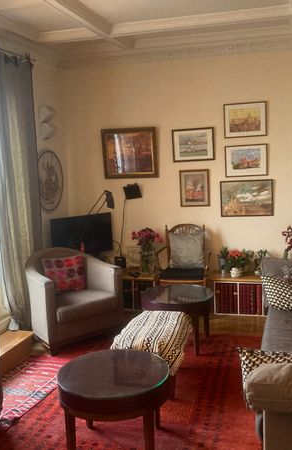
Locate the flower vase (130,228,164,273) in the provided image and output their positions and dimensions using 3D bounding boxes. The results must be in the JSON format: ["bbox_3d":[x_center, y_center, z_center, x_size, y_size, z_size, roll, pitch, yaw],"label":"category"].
[{"bbox_3d":[0.005,0.283,5.198,0.307,0.487,0.277,0,8,17],"label":"flower vase"}]

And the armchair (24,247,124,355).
[{"bbox_3d":[-0.730,0.643,4.534,0.752,0.762,0.703,-9,10,-38],"label":"armchair"}]

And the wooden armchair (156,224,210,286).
[{"bbox_3d":[0.389,0.456,4.848,0.540,0.910,0.570,-1,8,12],"label":"wooden armchair"}]

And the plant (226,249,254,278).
[{"bbox_3d":[0.957,0.389,4.915,0.257,0.277,0.218,0,8,17],"label":"plant"}]

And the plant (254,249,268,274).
[{"bbox_3d":[1.158,0.390,4.865,0.158,0.273,0.158,0,8,17],"label":"plant"}]

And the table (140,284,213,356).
[{"bbox_3d":[0.269,0.797,4.096,0.605,0.440,0.605,-2,8,0],"label":"table"}]

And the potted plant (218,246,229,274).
[{"bbox_3d":[0.794,0.377,4.951,0.115,0.280,0.115,0,8,14],"label":"potted plant"}]

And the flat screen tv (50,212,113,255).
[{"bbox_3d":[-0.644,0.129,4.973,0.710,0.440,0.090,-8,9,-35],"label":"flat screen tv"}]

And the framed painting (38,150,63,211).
[{"bbox_3d":[-0.985,-0.459,5.076,0.030,0.629,0.564,0,8,17],"label":"framed painting"}]

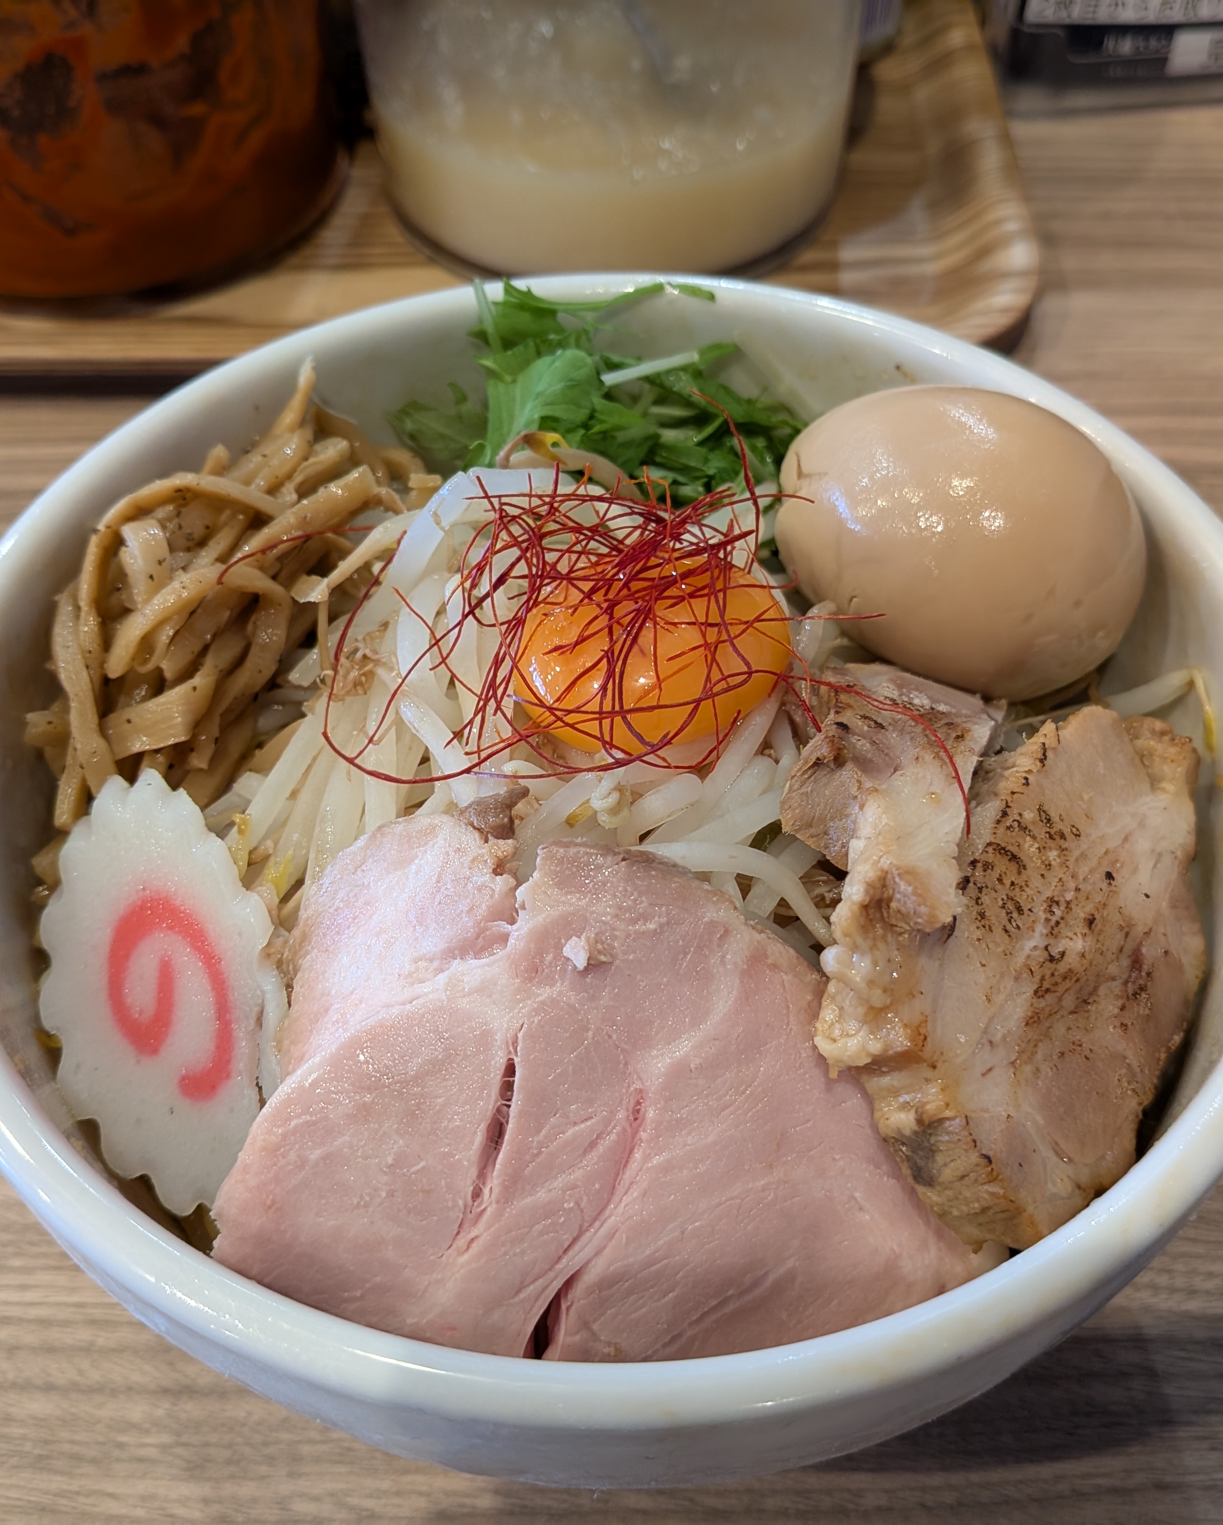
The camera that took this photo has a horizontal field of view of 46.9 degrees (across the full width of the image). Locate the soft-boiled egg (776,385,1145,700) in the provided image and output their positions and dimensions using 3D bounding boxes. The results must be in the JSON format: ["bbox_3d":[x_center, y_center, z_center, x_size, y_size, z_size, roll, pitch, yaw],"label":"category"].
[{"bbox_3d":[0.053,-0.034,0.217,0.057,0.044,0.044,29,57,13],"label":"soft-boiled egg"}]

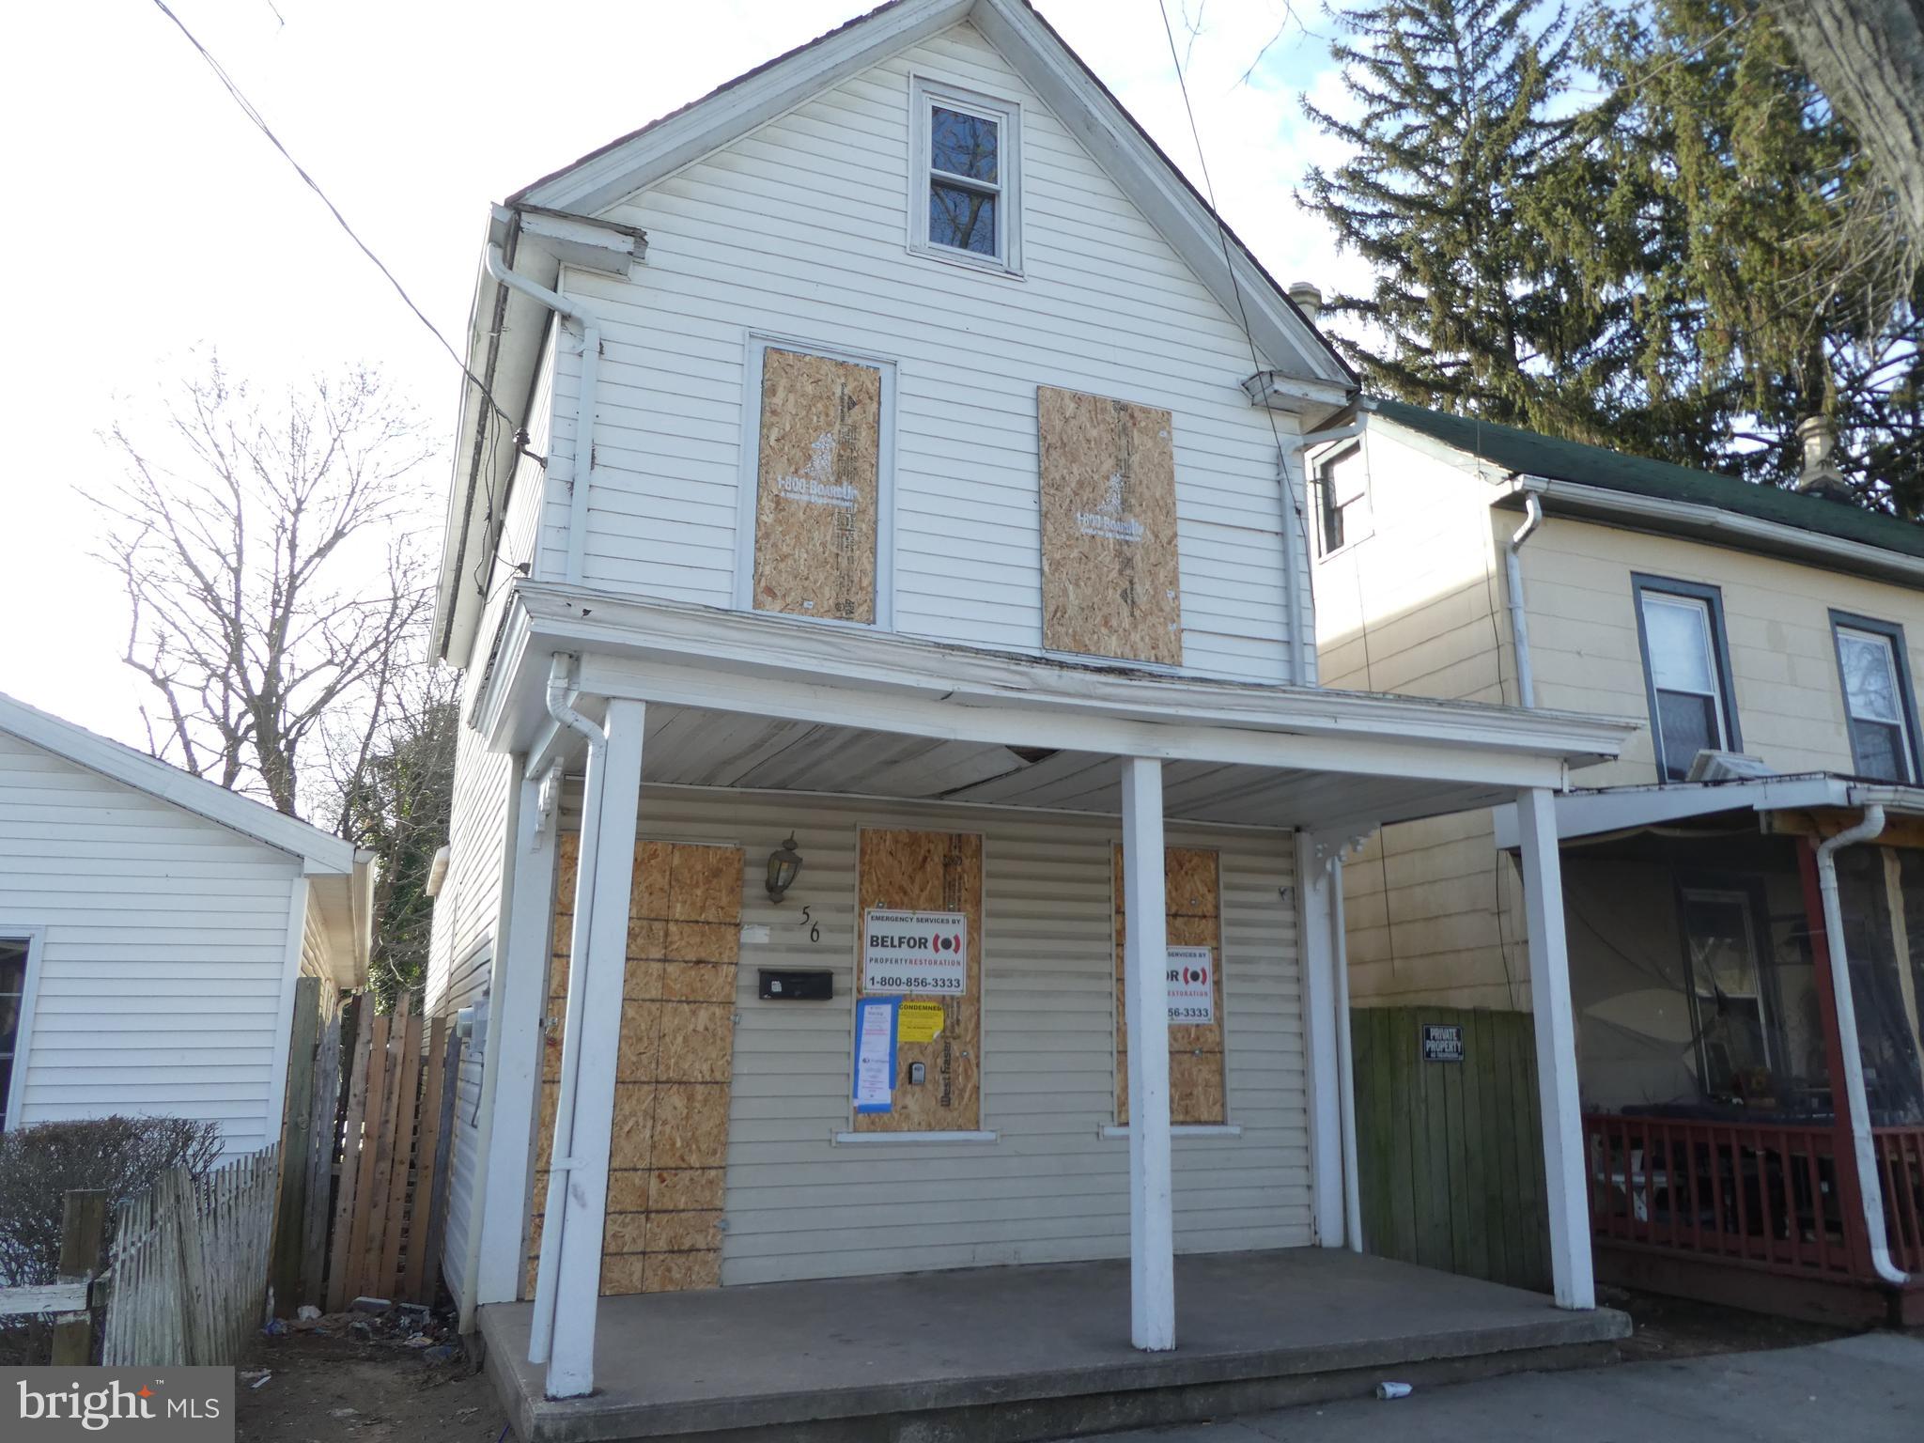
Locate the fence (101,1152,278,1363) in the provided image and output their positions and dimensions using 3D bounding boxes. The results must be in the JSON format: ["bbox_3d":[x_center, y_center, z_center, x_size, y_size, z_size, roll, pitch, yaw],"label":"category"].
[{"bbox_3d":[-3.294,2.403,5.848,0.140,0.920,2.400,4,-13,-16],"label":"fence"}]

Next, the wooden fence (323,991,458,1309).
[{"bbox_3d":[-3.163,2.364,7.462,0.600,1.700,0.080,6,-14,-22],"label":"wooden fence"}]

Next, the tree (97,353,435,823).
[{"bbox_3d":[-13.126,-0.112,24.489,6.200,14.000,6.200,6,-14,-22],"label":"tree"}]

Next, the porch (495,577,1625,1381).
[{"bbox_3d":[0.499,1.329,6.440,5.450,3.210,2.320,6,-14,-22],"label":"porch"}]

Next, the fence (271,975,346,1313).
[{"bbox_3d":[-3.551,2.283,7.262,0.290,1.780,0.100,6,-14,-22],"label":"fence"}]

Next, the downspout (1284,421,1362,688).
[{"bbox_3d":[2.485,-1.131,9.009,0.660,1.960,0.180,6,-14,-22],"label":"downspout"}]

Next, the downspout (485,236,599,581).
[{"bbox_3d":[-2.296,-1.607,7.099,0.640,1.920,0.180,6,-14,-22],"label":"downspout"}]

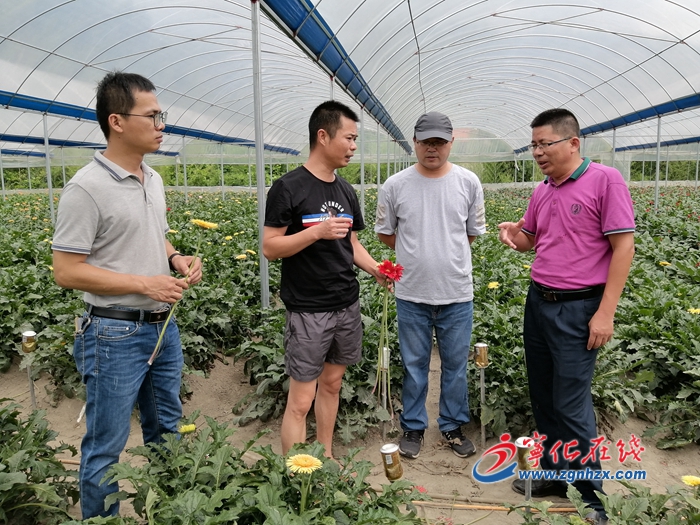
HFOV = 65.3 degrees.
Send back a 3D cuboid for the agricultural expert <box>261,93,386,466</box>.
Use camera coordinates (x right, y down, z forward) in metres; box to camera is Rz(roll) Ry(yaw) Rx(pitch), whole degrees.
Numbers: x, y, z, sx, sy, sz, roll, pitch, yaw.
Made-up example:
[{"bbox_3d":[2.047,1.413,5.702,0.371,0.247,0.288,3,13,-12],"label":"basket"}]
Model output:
[{"bbox_3d":[-0.108,0.159,2.483,0.560,1.740,0.460,-6,10,-33],"label":"agricultural expert"}]

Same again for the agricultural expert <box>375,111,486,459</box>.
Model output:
[{"bbox_3d":[0.407,0.127,2.743,0.560,1.710,0.370,0,9,6],"label":"agricultural expert"}]

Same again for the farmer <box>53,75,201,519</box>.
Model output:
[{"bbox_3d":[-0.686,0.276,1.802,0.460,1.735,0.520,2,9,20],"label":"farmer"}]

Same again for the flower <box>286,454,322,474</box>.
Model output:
[{"bbox_3d":[-0.129,0.575,1.550,0.101,0.035,0.101,-1,9,0],"label":"flower"}]

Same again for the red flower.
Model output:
[{"bbox_3d":[0.178,0.035,2.400,0.122,0.100,0.075,-3,9,-11],"label":"red flower"}]

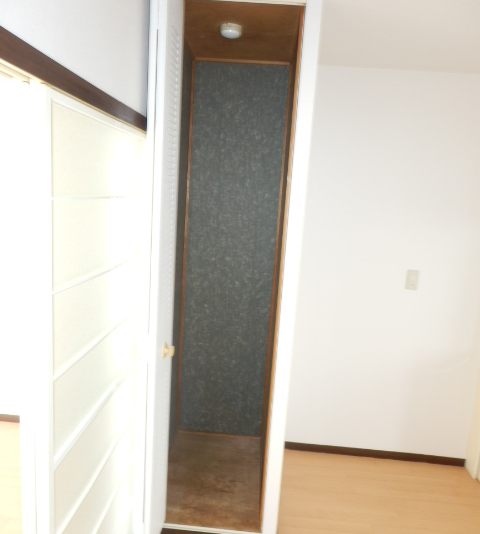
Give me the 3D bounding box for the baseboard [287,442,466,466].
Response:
[{"bbox_3d":[0.857,1.218,2.893,1.210,0.061,0.015,4,9,3],"label":"baseboard"}]

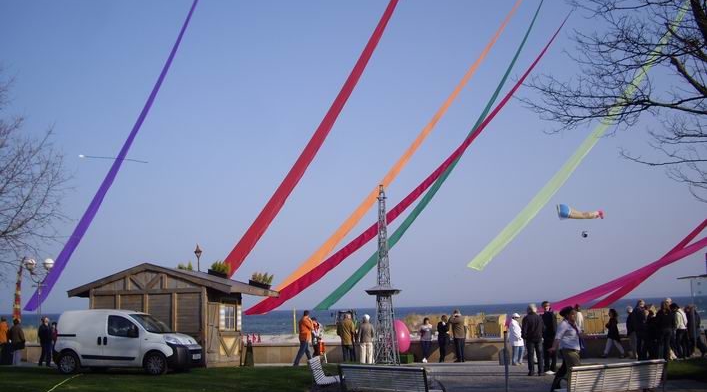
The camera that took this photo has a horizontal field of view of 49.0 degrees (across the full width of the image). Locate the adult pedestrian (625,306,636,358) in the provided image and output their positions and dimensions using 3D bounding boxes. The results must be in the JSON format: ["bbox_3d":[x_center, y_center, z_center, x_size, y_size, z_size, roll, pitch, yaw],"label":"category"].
[{"bbox_3d":[8.674,4.281,24.300,0.360,1.657,0.480,-2,-8,5],"label":"adult pedestrian"}]

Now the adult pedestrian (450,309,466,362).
[{"bbox_3d":[3.409,4.609,25.619,0.550,1.740,0.420,1,-9,-17],"label":"adult pedestrian"}]

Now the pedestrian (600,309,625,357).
[{"bbox_3d":[8.258,4.427,24.915,0.700,1.531,0.450,-2,-8,6],"label":"pedestrian"}]

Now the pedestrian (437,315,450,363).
[{"bbox_3d":[2.935,4.722,25.595,0.450,1.542,0.350,2,-9,-23],"label":"pedestrian"}]

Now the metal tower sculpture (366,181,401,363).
[{"bbox_3d":[0.998,2.541,25.400,1.020,5.828,1.020,-4,-8,14],"label":"metal tower sculpture"}]

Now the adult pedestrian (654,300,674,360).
[{"bbox_3d":[9.017,3.911,22.500,0.520,1.701,0.360,-3,-8,11],"label":"adult pedestrian"}]

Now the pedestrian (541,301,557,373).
[{"bbox_3d":[4.900,3.540,19.400,0.520,1.780,0.360,2,-9,-24],"label":"pedestrian"}]

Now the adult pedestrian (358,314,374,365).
[{"bbox_3d":[0.432,4.764,25.800,0.520,1.617,0.340,-2,-8,3],"label":"adult pedestrian"}]

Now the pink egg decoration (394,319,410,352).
[{"bbox_3d":[1.493,4.683,25.866,0.820,1.140,0.820,-1,-8,0],"label":"pink egg decoration"}]

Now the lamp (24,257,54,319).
[{"bbox_3d":[-12.753,4.609,31.645,1.212,4.158,0.420,-2,-8,0],"label":"lamp"}]

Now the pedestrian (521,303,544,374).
[{"bbox_3d":[4.323,3.510,18.971,0.550,1.757,0.350,-2,-8,6],"label":"pedestrian"}]

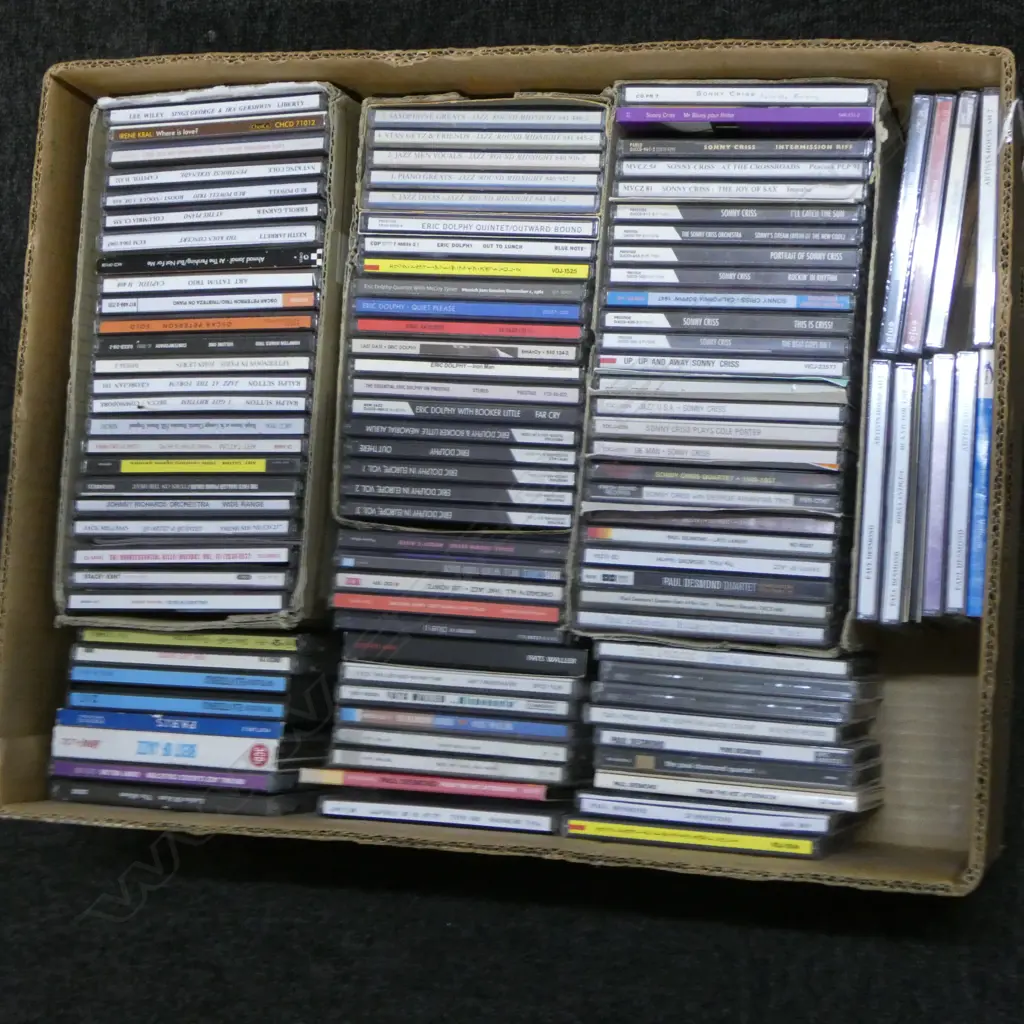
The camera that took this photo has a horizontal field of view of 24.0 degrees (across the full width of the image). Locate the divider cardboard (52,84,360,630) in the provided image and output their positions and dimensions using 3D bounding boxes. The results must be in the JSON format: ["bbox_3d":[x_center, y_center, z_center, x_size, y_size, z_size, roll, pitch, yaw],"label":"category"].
[{"bbox_3d":[-0.142,-0.073,1.302,0.139,0.147,0.279,2,86,17],"label":"divider cardboard"}]

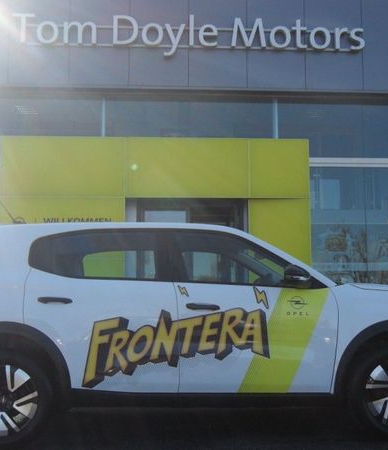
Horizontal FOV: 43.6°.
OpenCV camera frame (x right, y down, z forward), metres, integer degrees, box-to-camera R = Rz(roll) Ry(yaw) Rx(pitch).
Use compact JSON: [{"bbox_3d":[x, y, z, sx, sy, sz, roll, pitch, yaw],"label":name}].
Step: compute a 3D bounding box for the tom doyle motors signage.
[{"bbox_3d":[-0.016,-3.186,8.212,5.951,0.722,0.100,0,-4,-3],"label":"tom doyle motors signage"}]

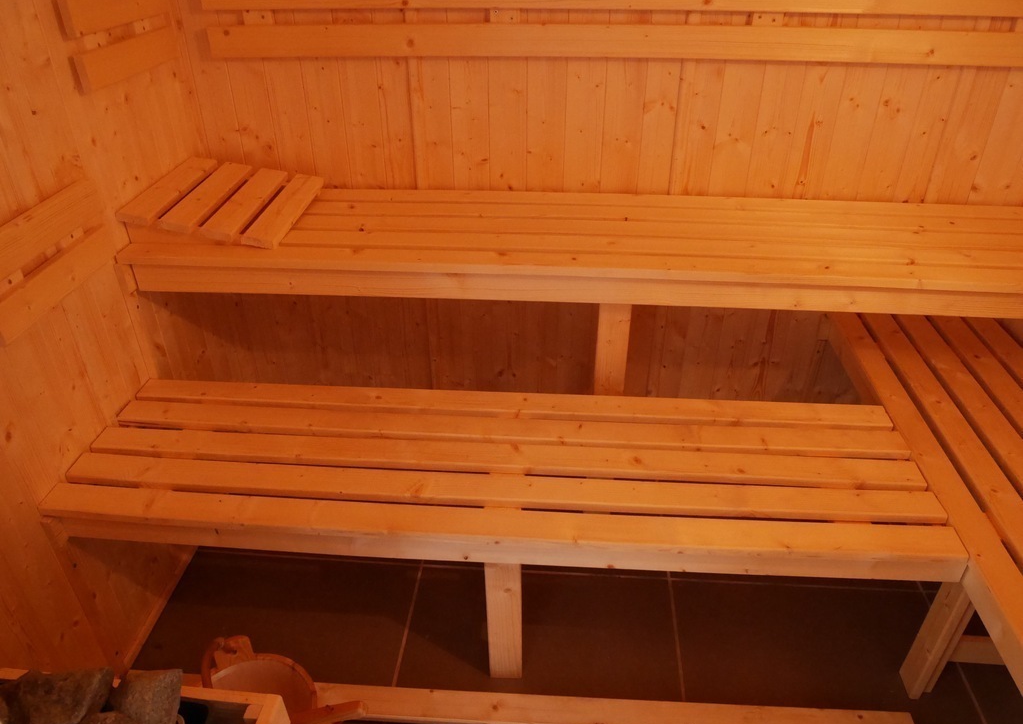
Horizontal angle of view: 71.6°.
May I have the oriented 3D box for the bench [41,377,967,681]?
[{"bbox_3d":[-0.027,0.379,1.506,1.603,0.474,0.411,2,33,4],"label":"bench"}]

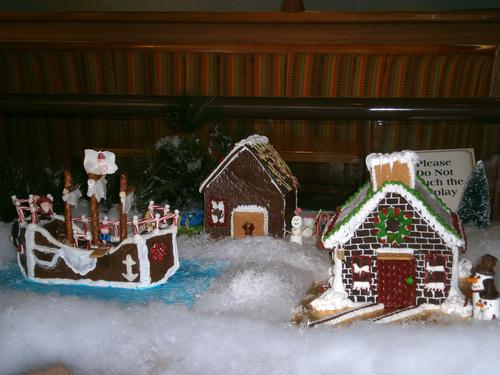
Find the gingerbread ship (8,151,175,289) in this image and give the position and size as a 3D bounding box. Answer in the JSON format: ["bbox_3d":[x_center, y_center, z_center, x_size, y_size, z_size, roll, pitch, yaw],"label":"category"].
[{"bbox_3d":[-0.297,0.049,1.636,0.330,0.234,0.150,1,8,9],"label":"gingerbread ship"}]

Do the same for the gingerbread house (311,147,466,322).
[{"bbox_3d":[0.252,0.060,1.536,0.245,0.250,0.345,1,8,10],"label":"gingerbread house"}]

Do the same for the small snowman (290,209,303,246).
[{"bbox_3d":[0.100,0.085,1.870,0.027,0.078,0.026,0,8,3],"label":"small snowman"}]

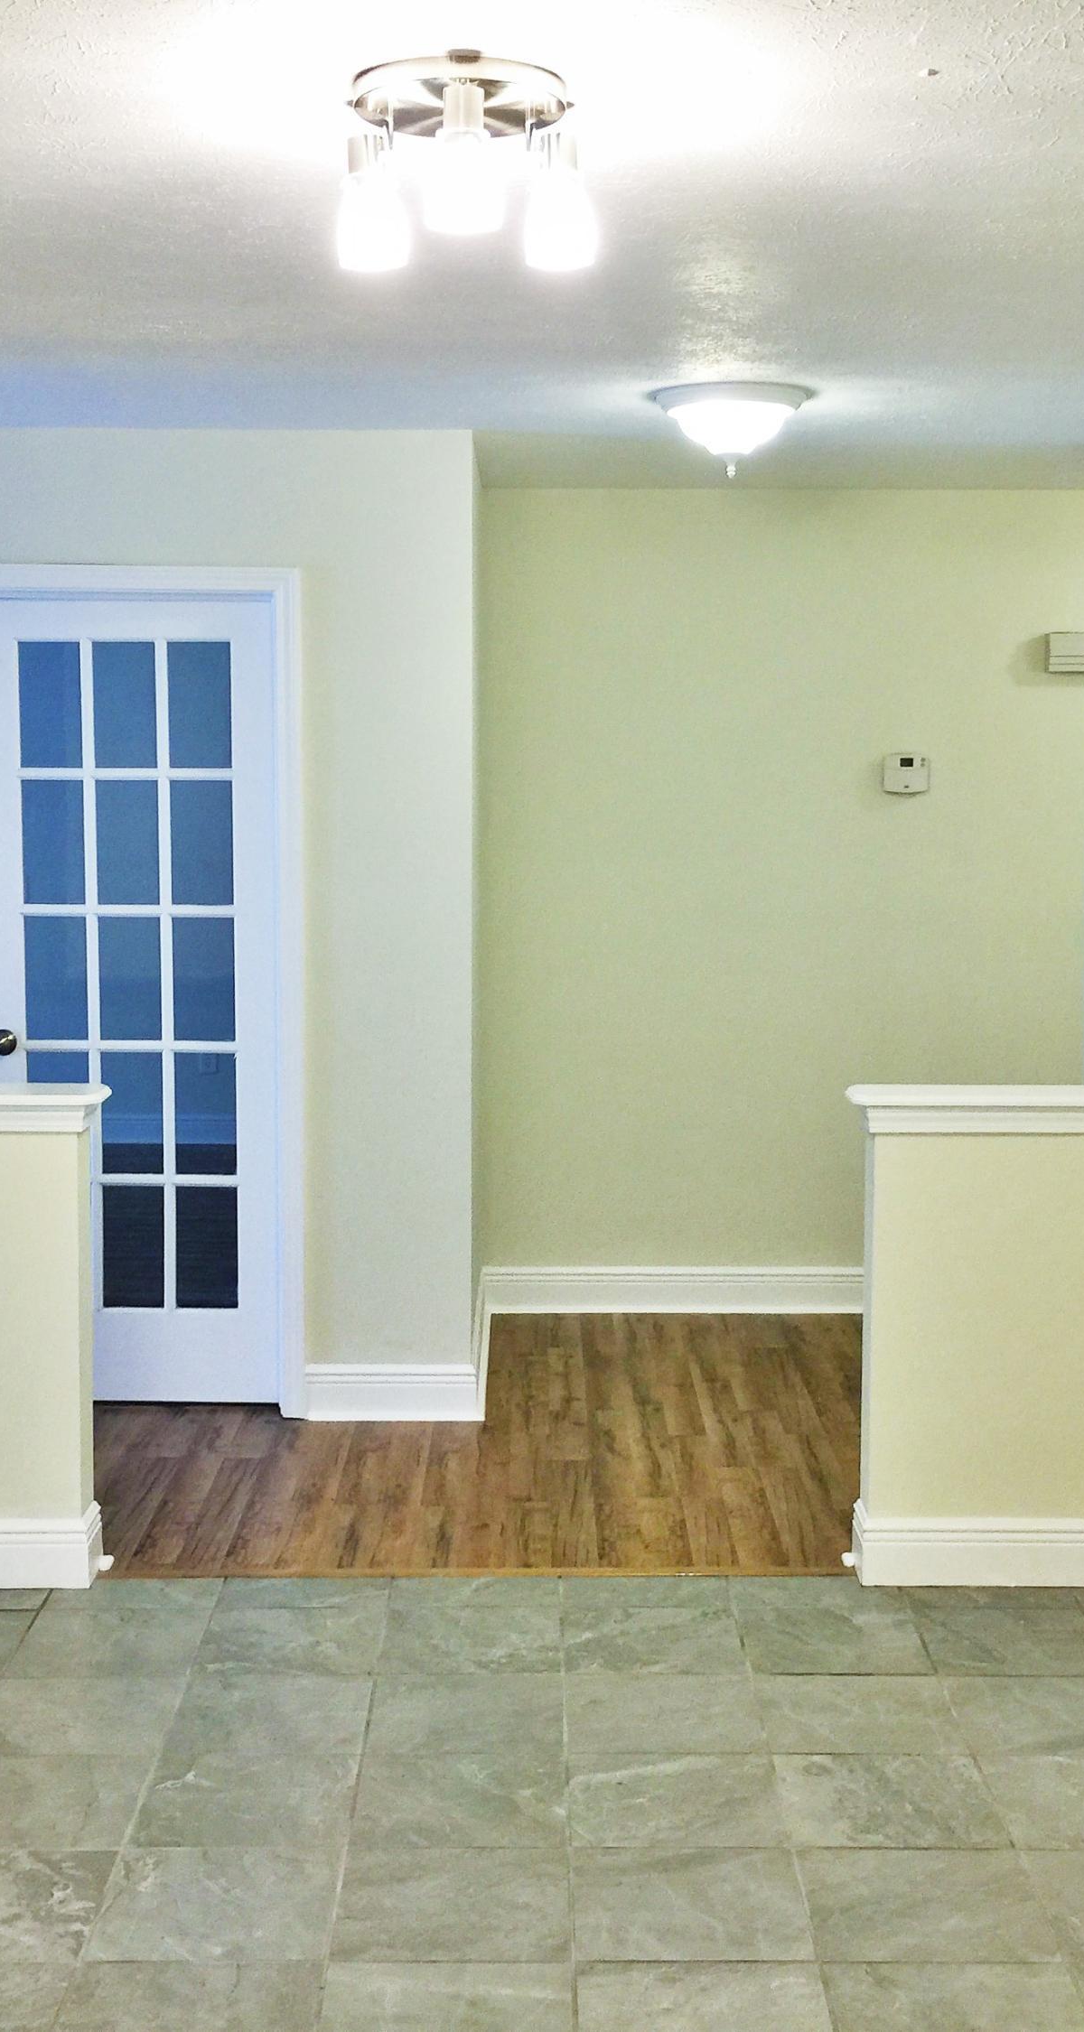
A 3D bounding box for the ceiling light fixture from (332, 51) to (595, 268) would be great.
[{"bbox_3d":[-0.091,-0.986,2.641,0.303,0.207,0.270,0,6,0],"label":"ceiling light fixture"}]

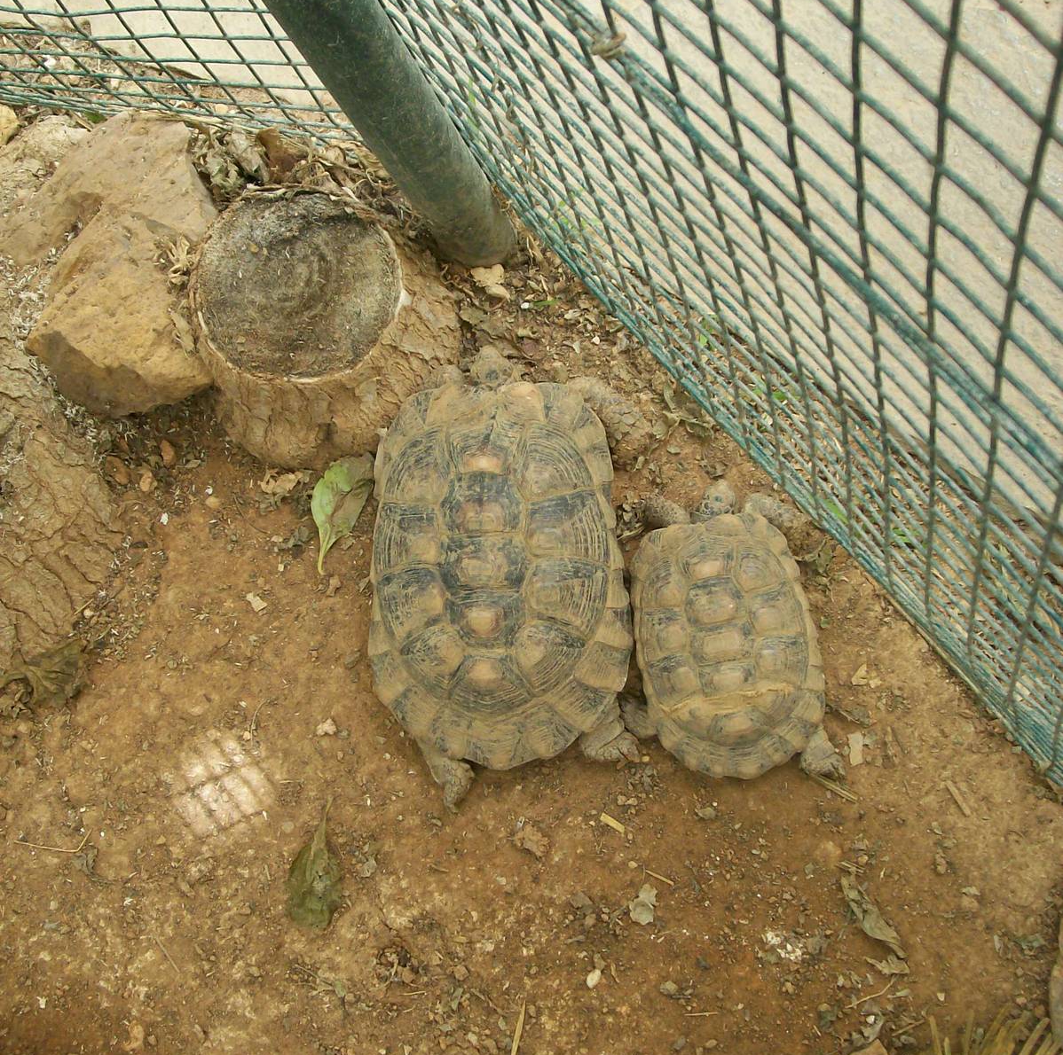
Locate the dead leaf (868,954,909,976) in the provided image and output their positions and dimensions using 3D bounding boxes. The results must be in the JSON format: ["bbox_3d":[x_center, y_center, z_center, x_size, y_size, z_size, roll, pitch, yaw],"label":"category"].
[{"bbox_3d":[0.237,0.289,1.221,0.028,0.010,0.015,16,78,16],"label":"dead leaf"}]

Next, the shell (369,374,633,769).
[{"bbox_3d":[-0.029,0.023,1.280,0.188,0.123,0.279,-5,73,10],"label":"shell"}]

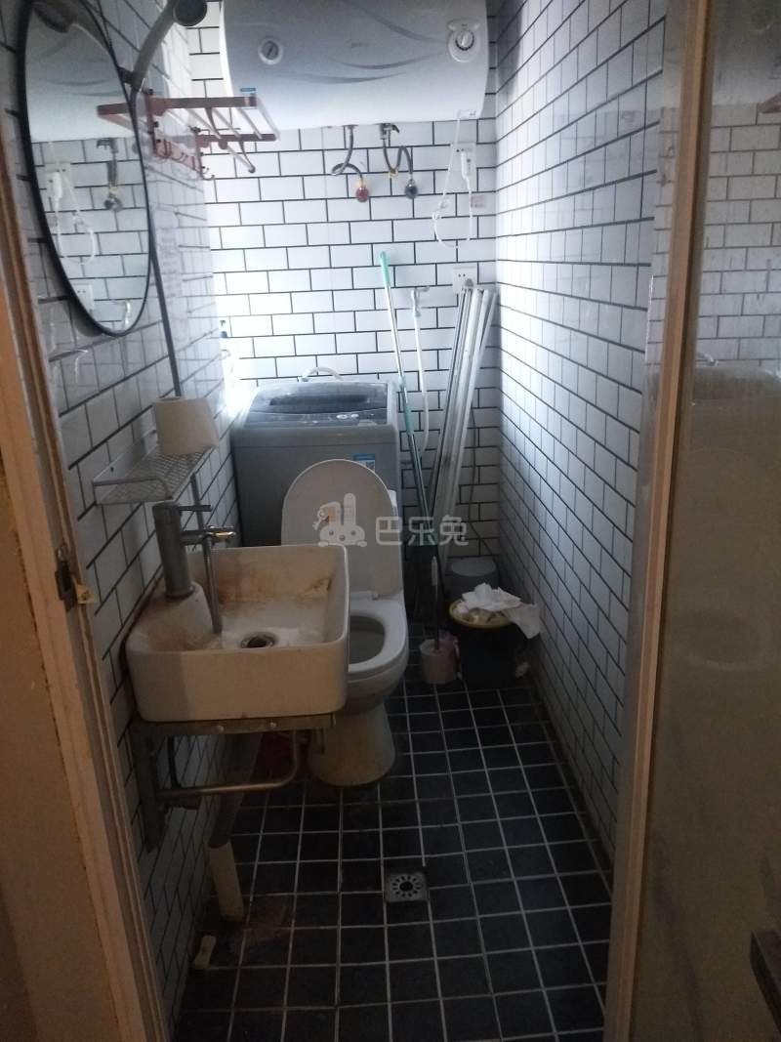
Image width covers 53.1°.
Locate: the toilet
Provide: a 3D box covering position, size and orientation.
[{"bbox_3d":[-0.132,0.268,2.221,0.362,0.816,0.670,-3,19,-2],"label":"toilet"}]

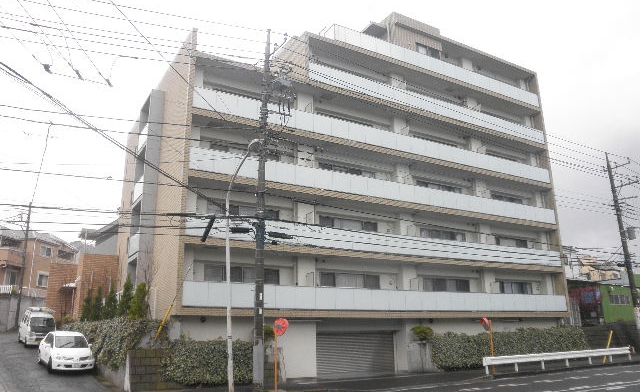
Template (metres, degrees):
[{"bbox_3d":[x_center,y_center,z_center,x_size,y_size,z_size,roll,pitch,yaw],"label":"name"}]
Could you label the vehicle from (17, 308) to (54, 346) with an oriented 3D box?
[{"bbox_3d":[-17.131,7.864,31.471,1.520,2.080,3.500,10,-12,-35],"label":"vehicle"}]

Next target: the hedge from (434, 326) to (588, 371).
[{"bbox_3d":[11.230,8.597,29.539,12.950,1.920,1.100,8,-18,-31],"label":"hedge"}]

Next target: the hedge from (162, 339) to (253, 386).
[{"bbox_3d":[-4.147,6.468,20.132,3.550,1.680,1.100,8,-18,-31],"label":"hedge"}]

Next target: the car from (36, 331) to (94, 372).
[{"bbox_3d":[-11.326,6.935,23.233,1.720,1.520,4.400,9,-11,-34],"label":"car"}]

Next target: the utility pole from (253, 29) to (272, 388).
[{"bbox_3d":[-2.301,-0.171,21.457,0.420,15.310,0.420,9,-18,-30],"label":"utility pole"}]

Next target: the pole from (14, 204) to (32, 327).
[{"bbox_3d":[-24.819,5.720,43.460,0.360,10.470,0.360,8,-17,-30],"label":"pole"}]

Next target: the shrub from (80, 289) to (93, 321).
[{"bbox_3d":[-13.187,6.191,29.237,0.650,1.907,0.650,8,-18,-31],"label":"shrub"}]

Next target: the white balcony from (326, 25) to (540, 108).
[{"bbox_3d":[8.224,-8.022,34.269,18.148,1.108,1.200,8,-18,-31],"label":"white balcony"}]

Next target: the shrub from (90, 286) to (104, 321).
[{"bbox_3d":[-11.570,5.642,26.920,0.700,1.900,0.700,8,-17,-30],"label":"shrub"}]

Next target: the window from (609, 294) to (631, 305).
[{"bbox_3d":[20.891,7.233,36.075,2.200,0.650,0.120,8,-17,-30],"label":"window"}]

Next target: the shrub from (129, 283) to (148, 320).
[{"bbox_3d":[-7.648,4.487,21.814,0.800,1.800,0.800,8,-17,-30],"label":"shrub"}]

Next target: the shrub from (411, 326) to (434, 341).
[{"bbox_3d":[5.155,6.949,26.165,1.000,0.700,0.950,8,-17,-30],"label":"shrub"}]

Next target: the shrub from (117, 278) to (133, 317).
[{"bbox_3d":[-8.582,4.470,22.725,0.680,1.681,0.680,8,-18,-31],"label":"shrub"}]

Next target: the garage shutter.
[{"bbox_3d":[1.882,7.998,26.203,4.832,2.147,0.200,8,-18,-31],"label":"garage shutter"}]

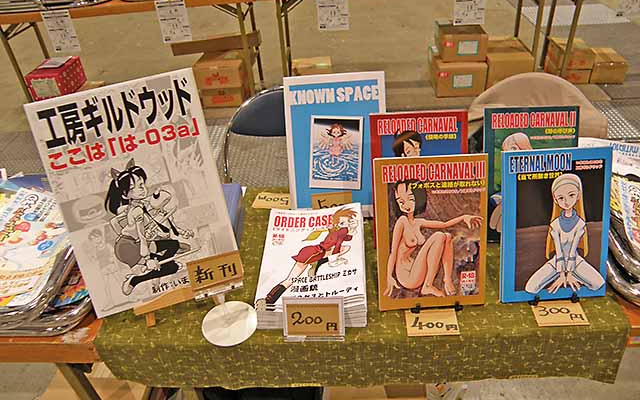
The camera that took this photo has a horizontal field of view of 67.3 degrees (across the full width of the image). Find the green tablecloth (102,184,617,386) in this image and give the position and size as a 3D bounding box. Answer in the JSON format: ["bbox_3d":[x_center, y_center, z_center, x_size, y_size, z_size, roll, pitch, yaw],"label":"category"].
[{"bbox_3d":[0.069,0.154,1.027,0.900,0.145,0.460,-2,36,3],"label":"green tablecloth"}]

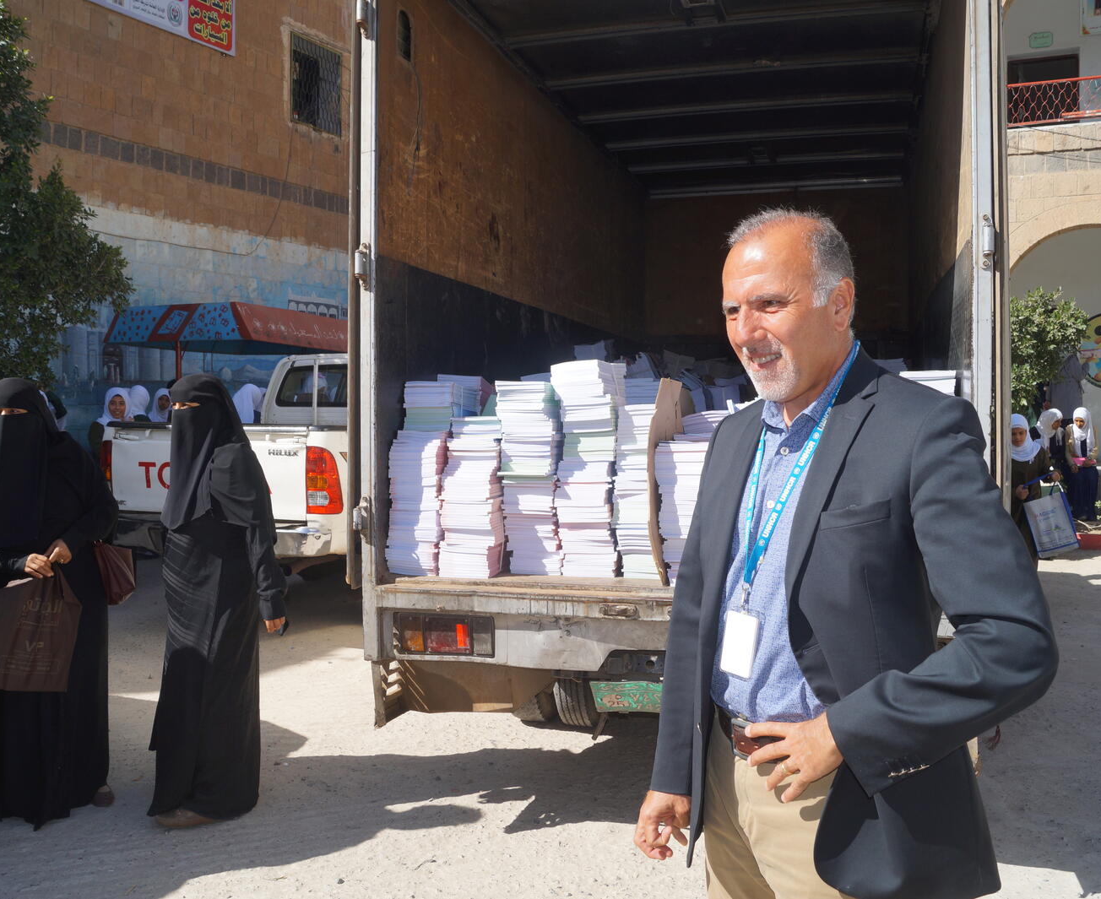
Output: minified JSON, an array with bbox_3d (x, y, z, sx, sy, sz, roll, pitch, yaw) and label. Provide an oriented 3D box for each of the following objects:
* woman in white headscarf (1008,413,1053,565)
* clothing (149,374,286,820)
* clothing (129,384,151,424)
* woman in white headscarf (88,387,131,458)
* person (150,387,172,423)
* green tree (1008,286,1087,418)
[{"bbox_3d":[4.336,0.391,9.323,0.460,1.431,0.400,1,2,14],"label":"woman in white headscarf"},{"bbox_3d":[-1.228,0.528,3.754,0.440,1.604,0.460,-1,3,-30],"label":"clothing"},{"bbox_3d":[-3.378,0.216,8.415,0.420,1.500,0.320,0,2,6],"label":"clothing"},{"bbox_3d":[-2.962,0.339,6.919,0.440,1.520,0.340,0,2,-9],"label":"woman in white headscarf"},{"bbox_3d":[-3.528,0.194,9.215,0.420,1.500,0.320,-1,3,-27],"label":"person"},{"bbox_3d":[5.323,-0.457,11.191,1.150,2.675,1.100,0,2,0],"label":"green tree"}]

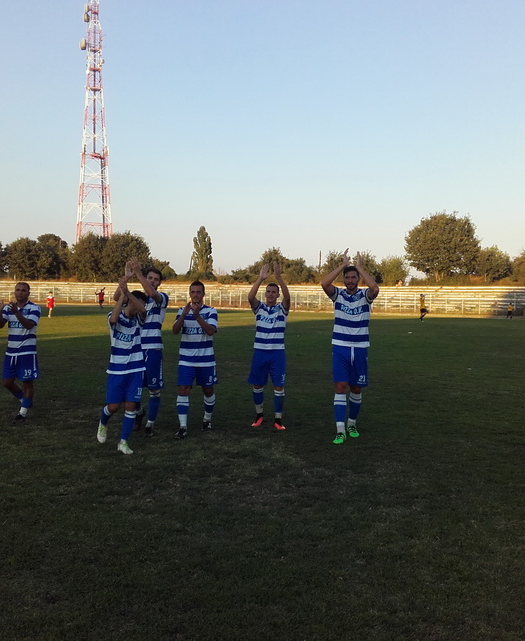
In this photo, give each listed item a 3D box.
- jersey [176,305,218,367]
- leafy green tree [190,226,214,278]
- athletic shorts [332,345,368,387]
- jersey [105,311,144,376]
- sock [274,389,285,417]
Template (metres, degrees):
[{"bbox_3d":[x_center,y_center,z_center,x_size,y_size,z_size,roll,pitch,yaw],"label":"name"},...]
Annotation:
[{"bbox_3d":[-0.763,0.173,8.850,0.490,0.680,0.320,1,2,5],"label":"jersey"},{"bbox_3d":[-8.366,-9.257,105.000,3.292,7.269,3.127,1,2,-5],"label":"leafy green tree"},{"bbox_3d":[0.931,0.476,8.100,0.400,0.450,0.300,1,2,-2],"label":"athletic shorts"},{"bbox_3d":[-1.387,0.233,7.750,0.430,0.660,0.310,0,2,-27],"label":"jersey"},{"bbox_3d":[0.204,0.987,9.100,0.125,0.340,0.140,1,2,-6],"label":"sock"}]

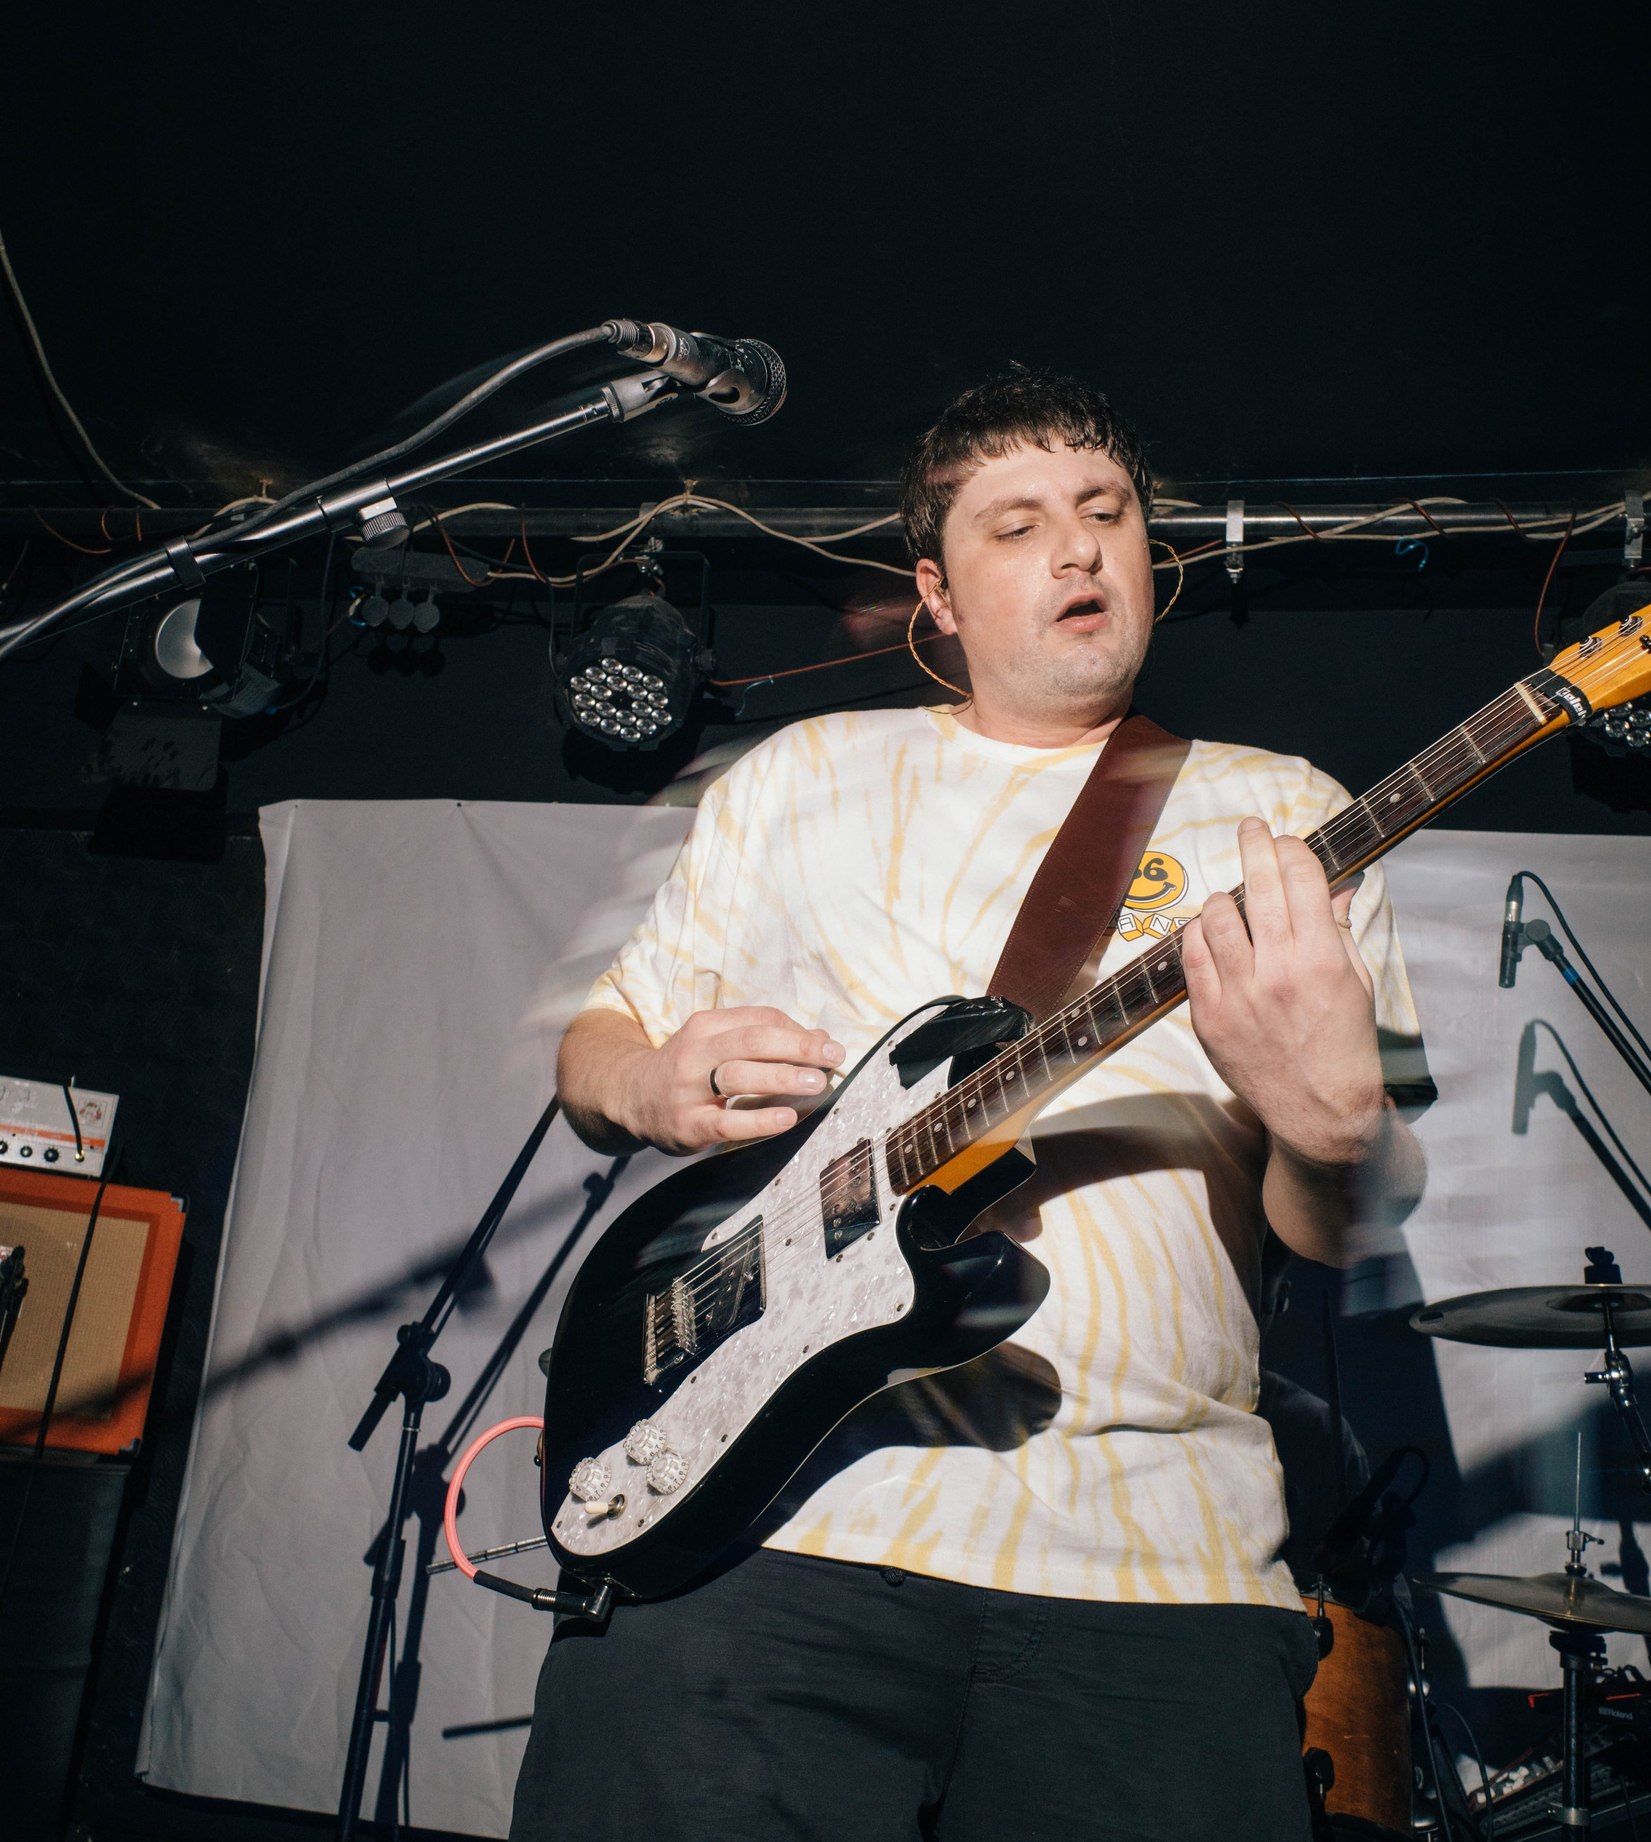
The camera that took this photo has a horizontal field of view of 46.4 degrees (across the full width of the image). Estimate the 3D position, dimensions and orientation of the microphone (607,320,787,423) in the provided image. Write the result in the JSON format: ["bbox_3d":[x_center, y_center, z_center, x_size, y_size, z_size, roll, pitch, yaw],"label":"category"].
[{"bbox_3d":[-0.071,-0.307,1.057,0.052,0.052,0.205,1,7,18],"label":"microphone"}]

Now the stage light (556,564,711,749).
[{"bbox_3d":[-0.324,-0.465,3.338,0.255,0.285,0.225,3,-44,9],"label":"stage light"}]

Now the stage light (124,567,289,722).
[{"bbox_3d":[-1.075,-0.476,3.408,0.235,0.250,0.250,4,-7,7],"label":"stage light"}]

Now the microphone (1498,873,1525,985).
[{"bbox_3d":[0.878,0.013,2.460,0.021,0.150,0.021,6,-9,13],"label":"microphone"}]

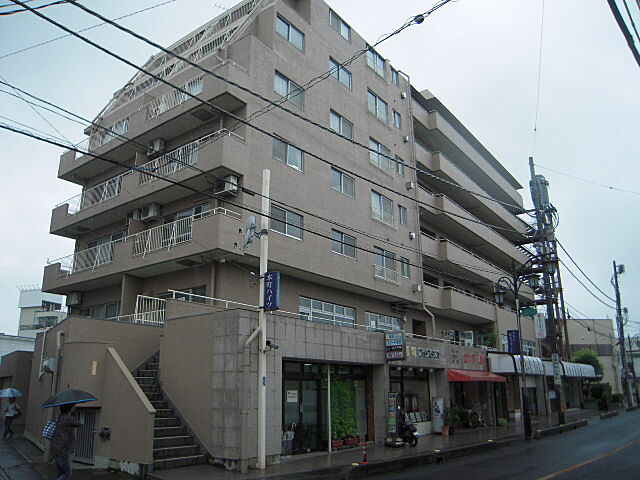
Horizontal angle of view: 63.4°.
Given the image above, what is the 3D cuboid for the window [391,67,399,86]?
[{"bbox_3d":[4.184,-9.175,28.947,0.140,0.900,0.800,-13,-21,35],"label":"window"}]

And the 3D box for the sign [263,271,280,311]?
[{"bbox_3d":[-1.166,1.278,12.787,0.440,0.920,0.130,-13,-20,35],"label":"sign"}]

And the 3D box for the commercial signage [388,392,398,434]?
[{"bbox_3d":[2.385,5.669,16.916,0.330,1.350,0.100,-9,-19,26],"label":"commercial signage"}]

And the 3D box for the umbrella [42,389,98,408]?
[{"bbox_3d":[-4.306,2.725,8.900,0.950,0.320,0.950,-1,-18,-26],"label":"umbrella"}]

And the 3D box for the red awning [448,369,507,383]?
[{"bbox_3d":[7.427,6.395,24.168,1.000,0.570,4.500,-13,-21,36],"label":"red awning"}]

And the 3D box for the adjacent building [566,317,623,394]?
[{"bbox_3d":[21.007,10.153,43.243,5.200,7.000,6.500,0,-17,0],"label":"adjacent building"}]

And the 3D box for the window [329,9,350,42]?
[{"bbox_3d":[0.955,-10.311,25.101,0.140,0.924,1.718,-13,-21,36],"label":"window"}]

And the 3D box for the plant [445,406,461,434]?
[{"bbox_3d":[5.699,7.812,22.369,0.550,1.160,0.550,-13,-21,36],"label":"plant"}]

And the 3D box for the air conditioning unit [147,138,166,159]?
[{"bbox_3d":[-6.499,-3.597,20.589,0.760,0.550,0.290,-13,-21,36],"label":"air conditioning unit"}]

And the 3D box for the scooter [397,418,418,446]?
[{"bbox_3d":[2.802,6.260,16.966,0.620,1.050,1.700,4,-18,-16],"label":"scooter"}]

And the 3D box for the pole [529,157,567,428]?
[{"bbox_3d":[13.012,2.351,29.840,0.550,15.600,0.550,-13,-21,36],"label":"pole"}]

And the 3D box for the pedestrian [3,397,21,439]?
[{"bbox_3d":[-11.785,6.781,19.777,0.600,1.580,0.450,14,-22,-39],"label":"pedestrian"}]

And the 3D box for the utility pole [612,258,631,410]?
[{"bbox_3d":[25.994,7.874,44.600,0.500,12.200,0.500,-13,-20,35],"label":"utility pole"}]

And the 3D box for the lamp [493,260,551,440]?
[{"bbox_3d":[7.857,3.852,19.076,2.200,6.400,0.800,-13,-20,35],"label":"lamp"}]

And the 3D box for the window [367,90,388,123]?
[{"bbox_3d":[2.941,-6.808,26.698,0.140,1.341,1.875,-13,-21,36],"label":"window"}]

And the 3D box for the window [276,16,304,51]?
[{"bbox_3d":[-1.210,-8.550,21.323,0.150,0.970,1.770,-13,-21,35],"label":"window"}]

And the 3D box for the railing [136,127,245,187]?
[{"bbox_3d":[-4.711,-2.700,18.744,4.800,0.950,1.100,-13,-20,35],"label":"railing"}]

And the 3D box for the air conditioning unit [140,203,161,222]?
[{"bbox_3d":[-6.471,-1.041,19.786,0.760,0.540,0.300,-13,-20,35],"label":"air conditioning unit"}]

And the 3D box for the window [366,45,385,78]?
[{"bbox_3d":[2.987,-9.406,27.372,0.150,1.360,1.900,-13,-21,35],"label":"window"}]

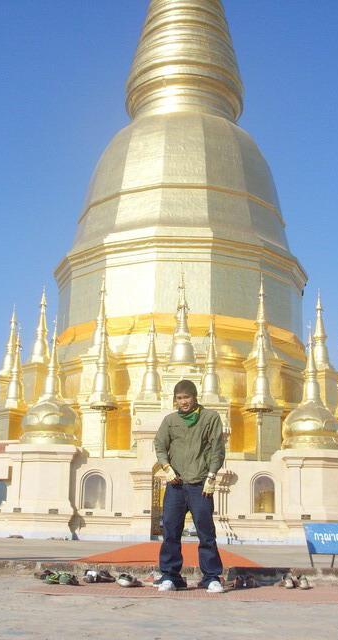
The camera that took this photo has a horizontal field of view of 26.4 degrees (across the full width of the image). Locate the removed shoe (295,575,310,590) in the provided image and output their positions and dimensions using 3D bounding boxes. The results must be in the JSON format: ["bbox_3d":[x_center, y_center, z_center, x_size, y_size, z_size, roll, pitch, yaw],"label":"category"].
[{"bbox_3d":[1.113,2.187,6.013,0.098,0.105,0.270,3,-17,-8],"label":"removed shoe"}]

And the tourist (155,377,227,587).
[{"bbox_3d":[0.170,1.338,5.998,0.590,1.690,0.380,0,-16,5],"label":"tourist"}]

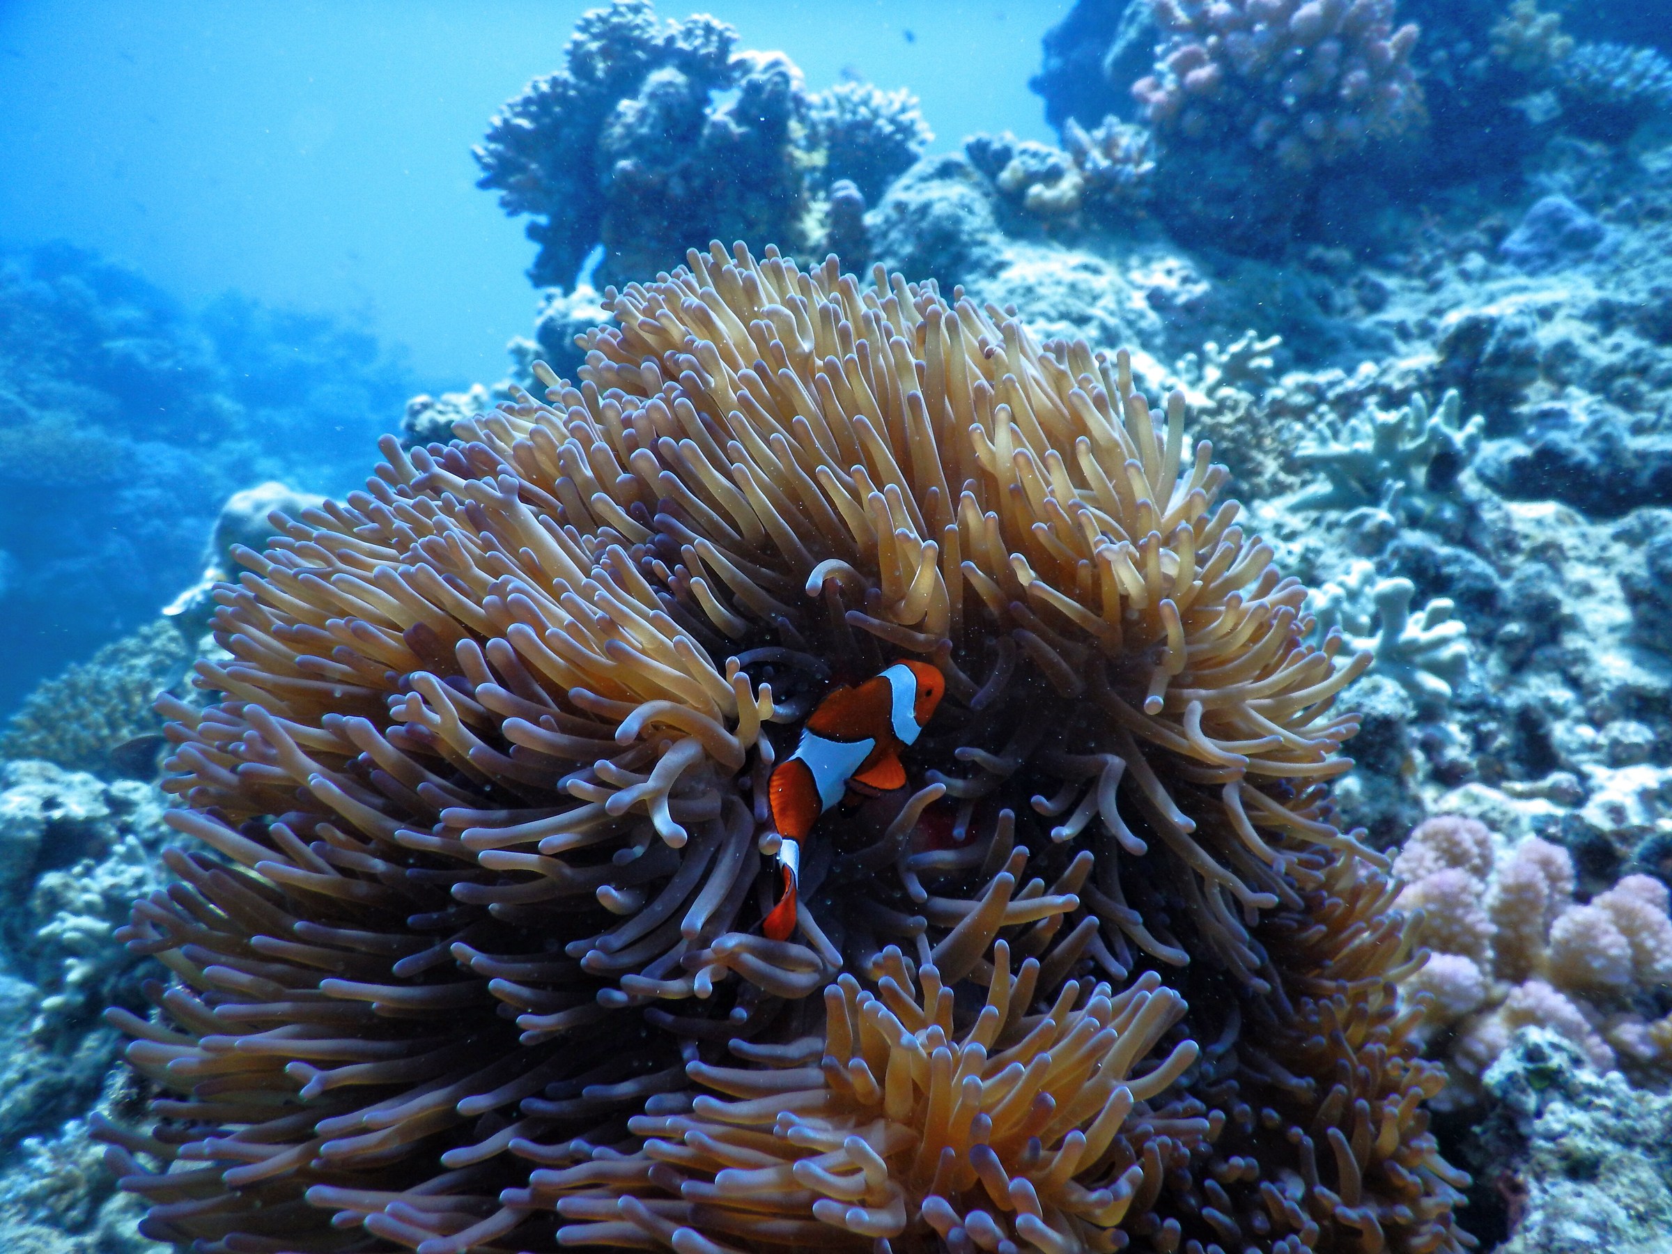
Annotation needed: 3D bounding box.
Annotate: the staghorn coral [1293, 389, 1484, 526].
[{"bbox_3d":[0.324,-0.099,0.680,0.105,0.068,0.082,8,19,24],"label":"staghorn coral"}]

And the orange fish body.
[{"bbox_3d":[0.004,0.051,0.350,0.027,0.042,0.094,18,64,47],"label":"orange fish body"}]

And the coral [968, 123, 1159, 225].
[{"bbox_3d":[0.204,-0.411,1.050,0.170,0.092,0.120,3,18,10],"label":"coral"}]

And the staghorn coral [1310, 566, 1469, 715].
[{"bbox_3d":[0.267,0.006,0.560,0.074,0.055,0.062,9,19,25],"label":"staghorn coral"}]

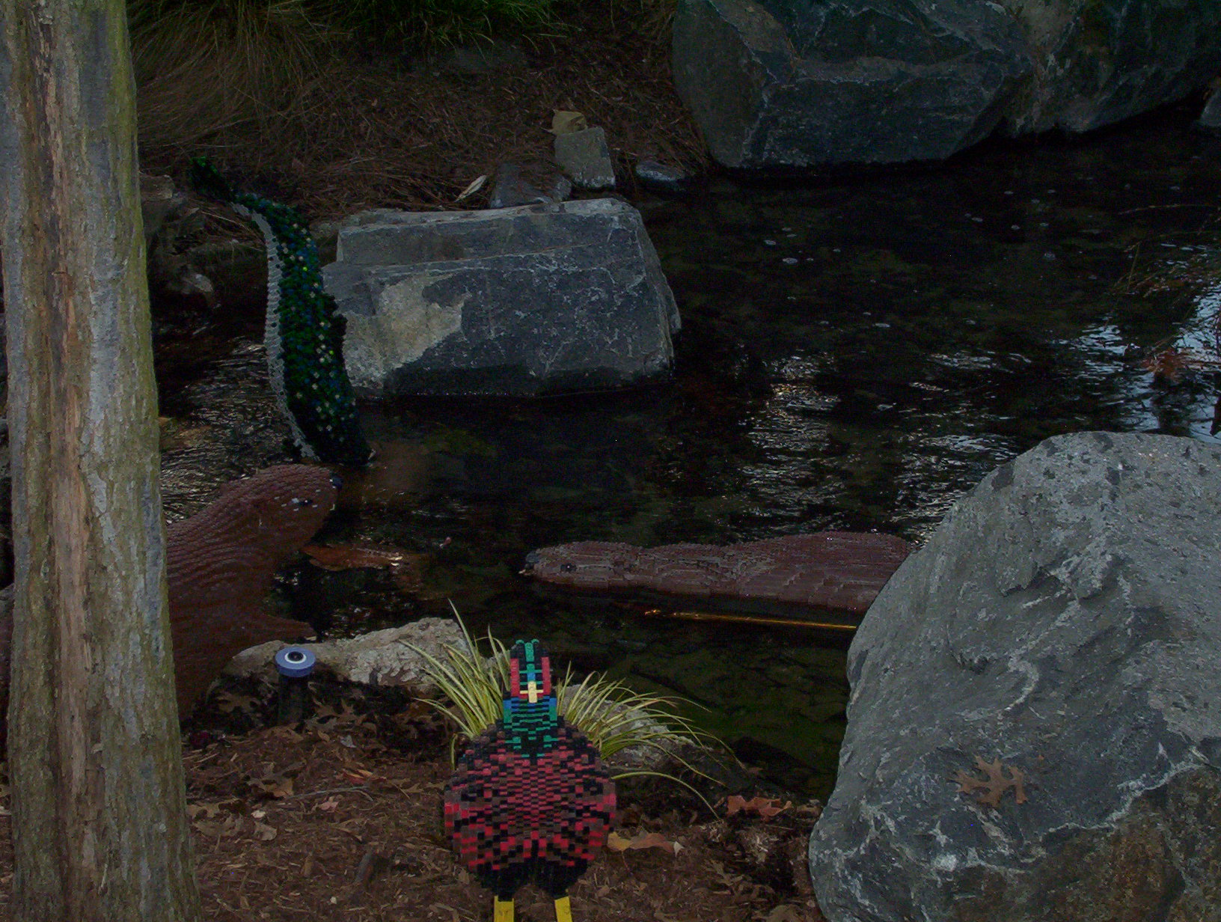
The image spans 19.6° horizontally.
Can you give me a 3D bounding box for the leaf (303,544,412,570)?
[{"bbox_3d":[-0.409,0.157,5.750,0.175,0.022,0.085,4,19,10],"label":"leaf"}]

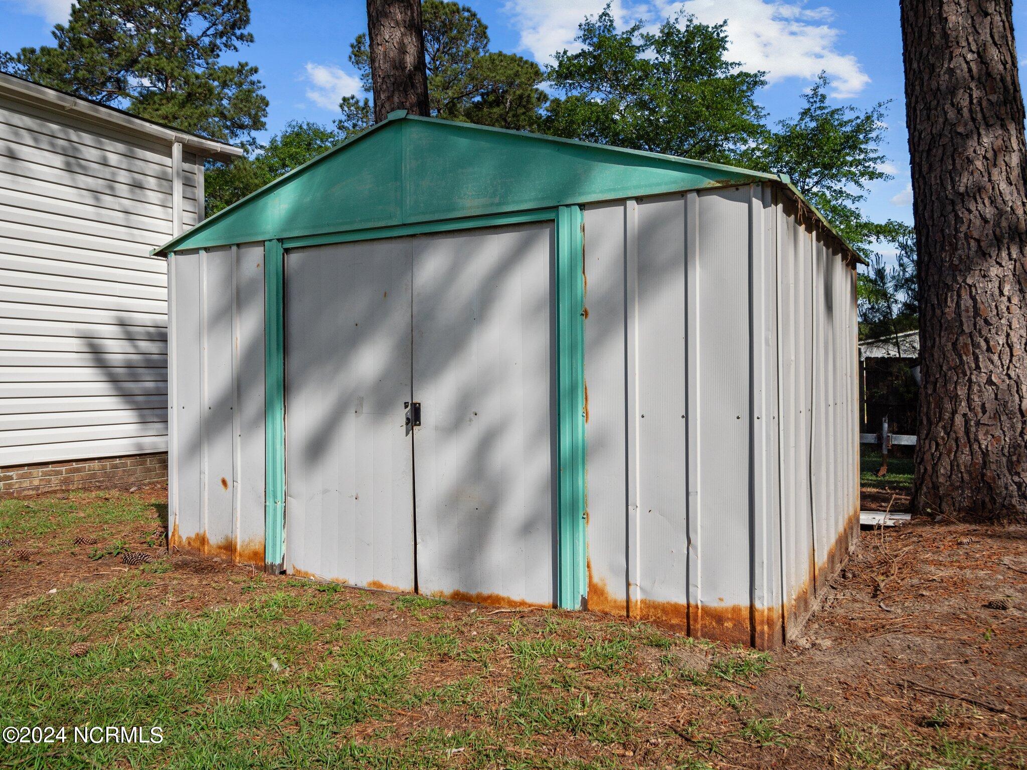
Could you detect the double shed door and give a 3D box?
[{"bbox_3d":[-0.433,0.118,3.532,1.400,1.499,0.050,0,1,30],"label":"double shed door"}]

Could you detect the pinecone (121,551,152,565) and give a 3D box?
[{"bbox_3d":[-1.837,0.845,4.051,0.135,0.060,0.065,0,1,-6],"label":"pinecone"}]

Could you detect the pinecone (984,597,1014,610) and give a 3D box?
[{"bbox_3d":[1.912,0.863,3.275,0.105,0.050,0.055,0,1,14],"label":"pinecone"}]

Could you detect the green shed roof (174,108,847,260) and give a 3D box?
[{"bbox_3d":[0.079,-0.912,4.477,3.167,0.486,2.274,0,1,30],"label":"green shed roof"}]

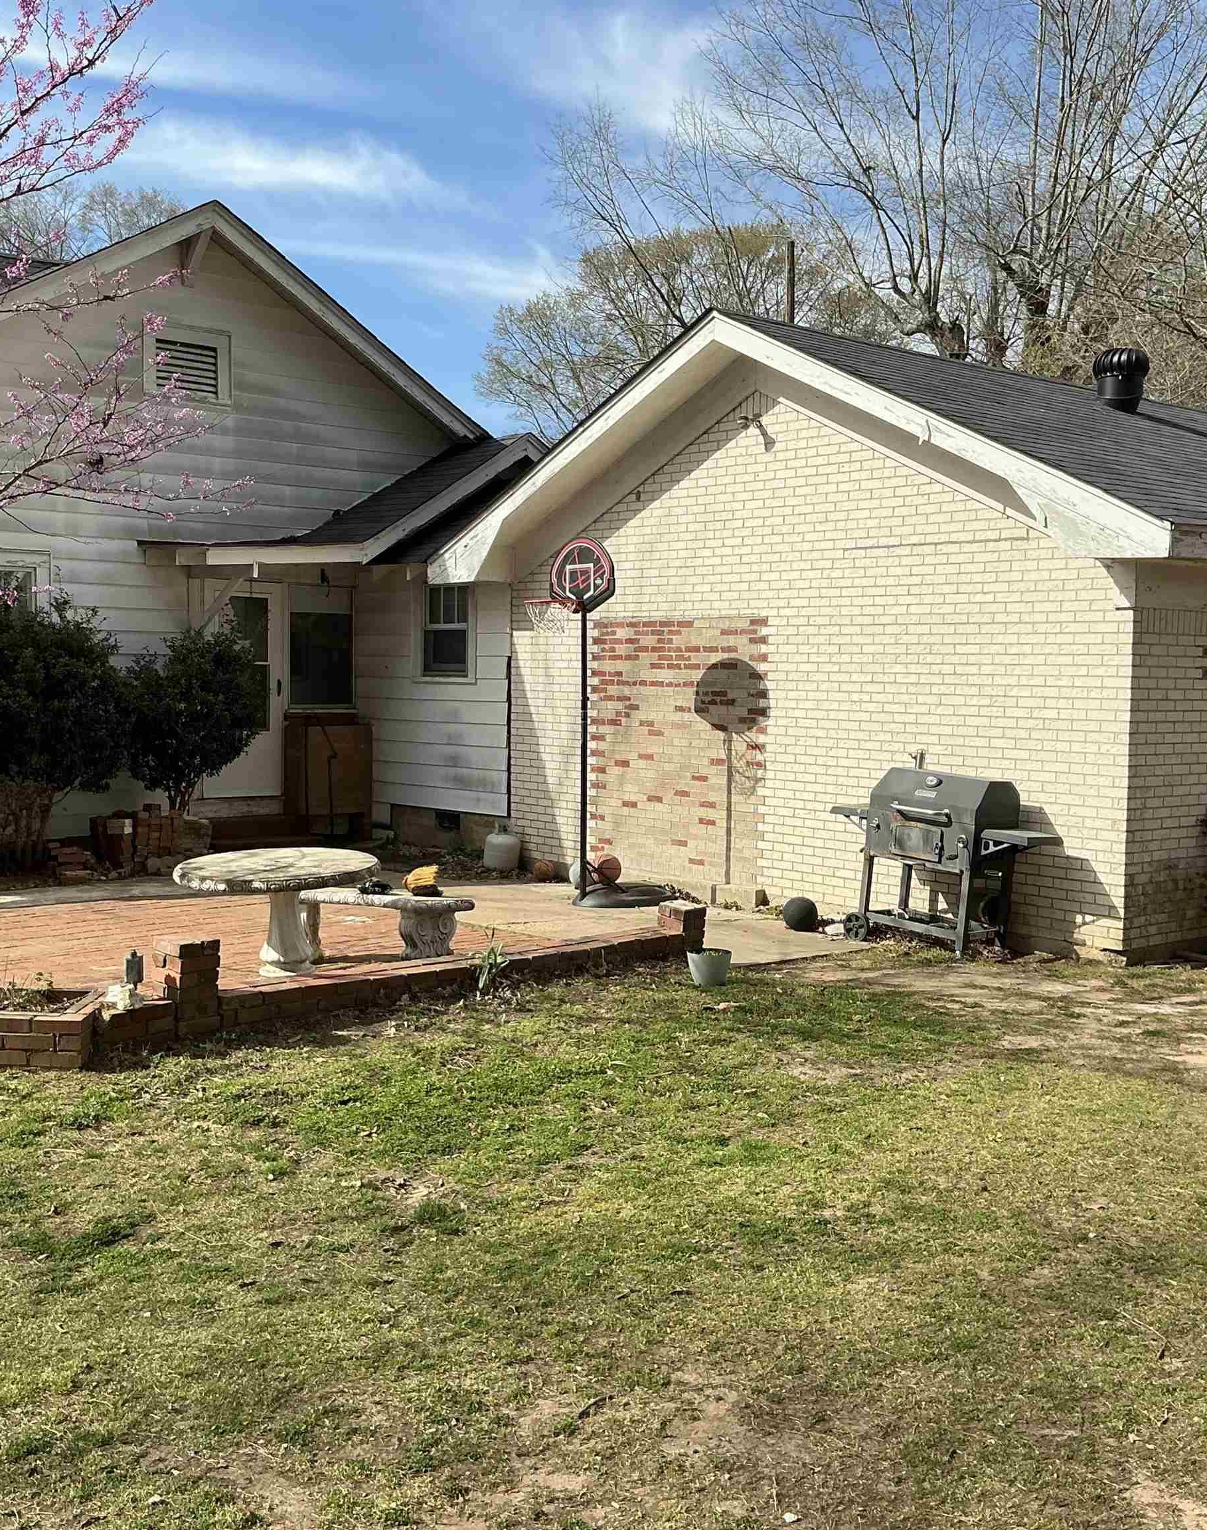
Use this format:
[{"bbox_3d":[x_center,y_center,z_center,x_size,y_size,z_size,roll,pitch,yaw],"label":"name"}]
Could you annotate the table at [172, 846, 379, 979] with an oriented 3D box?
[{"bbox_3d":[-1.885,0.890,9.650,1.200,0.650,1.200,0,3,-11],"label":"table"}]

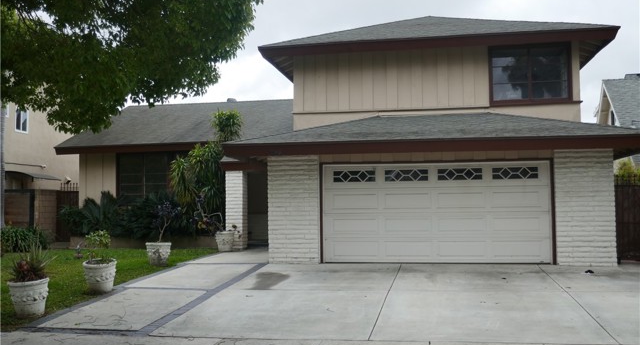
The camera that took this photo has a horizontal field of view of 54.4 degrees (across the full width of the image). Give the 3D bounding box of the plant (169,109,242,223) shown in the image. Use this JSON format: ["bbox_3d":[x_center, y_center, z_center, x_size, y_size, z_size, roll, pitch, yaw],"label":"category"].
[{"bbox_3d":[-3.338,0.029,18.300,2.117,3.764,1.750,-1,-4,11],"label":"plant"}]

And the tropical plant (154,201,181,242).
[{"bbox_3d":[-3.399,1.092,13.870,0.602,0.892,0.620,-1,-4,11],"label":"tropical plant"}]

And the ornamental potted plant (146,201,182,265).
[{"bbox_3d":[-3.483,1.360,13.870,0.769,1.426,0.650,-1,-4,11],"label":"ornamental potted plant"}]

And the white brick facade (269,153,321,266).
[{"bbox_3d":[-0.553,0.825,13.952,1.180,2.390,0.260,-1,-4,11],"label":"white brick facade"}]

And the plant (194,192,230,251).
[{"bbox_3d":[-2.907,1.346,16.750,1.050,1.561,0.750,-1,-4,11],"label":"plant"}]

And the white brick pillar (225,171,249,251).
[{"bbox_3d":[-2.327,1.074,17.384,0.458,2.182,0.466,-1,-4,11],"label":"white brick pillar"}]

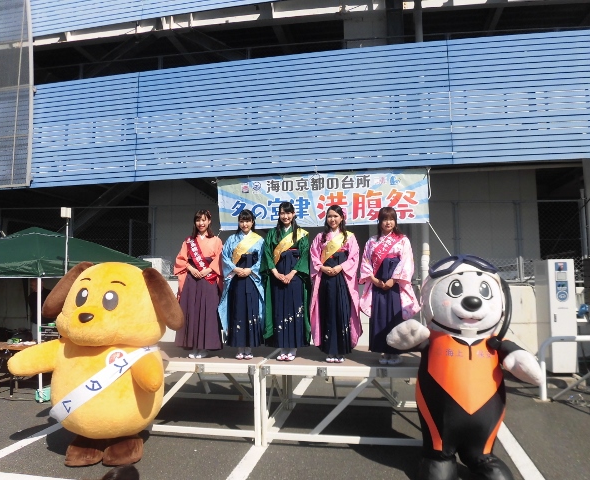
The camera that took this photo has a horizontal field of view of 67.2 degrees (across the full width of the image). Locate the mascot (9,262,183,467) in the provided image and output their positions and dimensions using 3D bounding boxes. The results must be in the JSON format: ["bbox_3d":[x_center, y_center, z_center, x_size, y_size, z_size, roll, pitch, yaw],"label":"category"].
[{"bbox_3d":[-1.856,1.124,4.257,1.420,1.799,0.900,-1,-3,3],"label":"mascot"}]

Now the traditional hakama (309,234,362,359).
[{"bbox_3d":[0.434,0.531,4.615,0.515,1.242,0.400,-1,-3,8],"label":"traditional hakama"}]

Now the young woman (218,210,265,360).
[{"bbox_3d":[-0.580,0.466,4.851,0.489,1.596,0.400,-1,-3,3],"label":"young woman"}]

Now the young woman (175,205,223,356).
[{"bbox_3d":[-1.076,0.464,4.947,0.509,1.628,0.400,-1,-3,0],"label":"young woman"}]

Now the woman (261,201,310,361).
[{"bbox_3d":[-0.097,0.416,4.762,0.500,1.669,0.400,-1,-3,5],"label":"woman"}]

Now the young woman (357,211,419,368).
[{"bbox_3d":[0.967,0.443,4.507,0.584,1.551,0.400,-2,-3,12],"label":"young woman"}]

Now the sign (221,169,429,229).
[{"bbox_3d":[0.388,-0.636,7.217,3.460,0.861,0.040,-2,-3,12],"label":"sign"}]

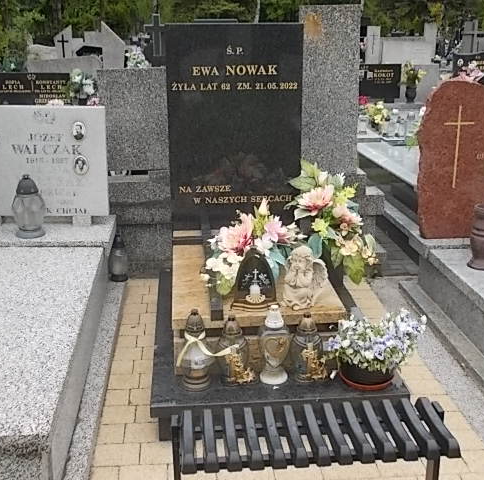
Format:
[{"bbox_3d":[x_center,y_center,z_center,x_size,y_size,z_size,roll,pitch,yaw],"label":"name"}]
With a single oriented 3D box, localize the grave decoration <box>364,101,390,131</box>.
[{"bbox_3d":[1.296,-1.200,6.712,0.235,0.280,0.220,-1,19,-5],"label":"grave decoration"}]

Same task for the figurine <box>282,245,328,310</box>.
[{"bbox_3d":[0.237,0.133,2.681,0.142,0.230,0.118,7,19,19],"label":"figurine"}]

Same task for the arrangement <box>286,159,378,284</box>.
[{"bbox_3d":[0.404,-0.064,3.145,0.400,0.550,0.280,-4,19,-13],"label":"arrangement"}]

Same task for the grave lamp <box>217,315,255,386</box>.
[{"bbox_3d":[-0.029,0.387,2.500,0.120,0.255,0.115,-4,19,-14],"label":"grave lamp"}]

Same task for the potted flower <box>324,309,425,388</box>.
[{"bbox_3d":[0.488,0.380,2.540,0.325,0.250,0.270,-1,19,-5],"label":"potted flower"}]

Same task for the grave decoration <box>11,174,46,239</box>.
[{"bbox_3d":[-1.158,-0.183,3.798,0.162,0.323,0.162,-1,18,-5],"label":"grave decoration"}]

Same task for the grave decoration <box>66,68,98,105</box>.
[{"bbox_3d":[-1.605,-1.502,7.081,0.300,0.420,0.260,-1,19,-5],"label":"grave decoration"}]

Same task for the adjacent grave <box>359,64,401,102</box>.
[{"bbox_3d":[1.646,-2.075,9.313,0.921,0.480,0.088,-1,18,-5],"label":"adjacent grave"}]

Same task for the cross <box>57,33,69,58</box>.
[{"bbox_3d":[-2.418,-2.614,9.490,0.155,0.300,0.030,-1,19,-5],"label":"cross"}]

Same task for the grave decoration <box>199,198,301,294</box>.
[{"bbox_3d":[0.039,0.008,2.890,0.392,0.338,0.294,-1,18,-5],"label":"grave decoration"}]

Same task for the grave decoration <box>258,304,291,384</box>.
[{"bbox_3d":[0.115,0.369,2.507,0.108,0.285,0.100,-1,19,-5],"label":"grave decoration"}]

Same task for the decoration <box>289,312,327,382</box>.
[{"bbox_3d":[0.235,0.380,2.538,0.115,0.250,0.112,1,19,0],"label":"decoration"}]

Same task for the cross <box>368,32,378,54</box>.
[{"bbox_3d":[2.026,-3.030,10.823,0.155,0.320,0.025,-1,19,-5],"label":"cross"}]

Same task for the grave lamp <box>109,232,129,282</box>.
[{"bbox_3d":[-0.715,0.097,4.055,0.106,0.274,0.106,-1,18,-5],"label":"grave lamp"}]

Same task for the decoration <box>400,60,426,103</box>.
[{"bbox_3d":[2.248,-2.084,9.287,0.323,0.539,0.284,-1,18,-5],"label":"decoration"}]

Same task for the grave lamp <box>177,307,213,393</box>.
[{"bbox_3d":[-0.166,0.398,2.561,0.125,0.291,0.125,-1,18,-5],"label":"grave lamp"}]

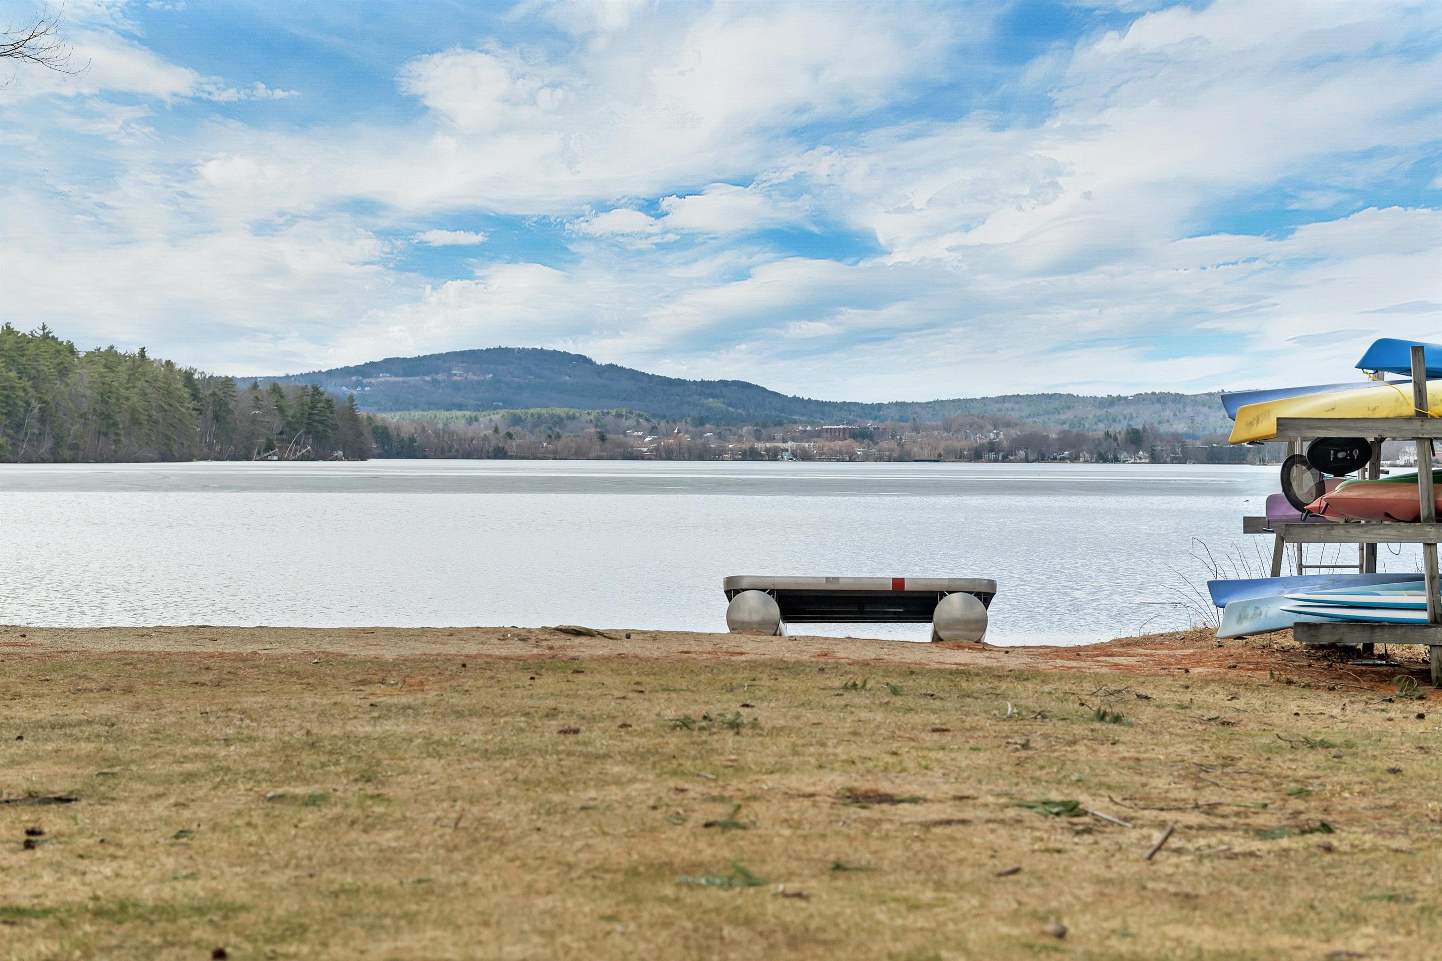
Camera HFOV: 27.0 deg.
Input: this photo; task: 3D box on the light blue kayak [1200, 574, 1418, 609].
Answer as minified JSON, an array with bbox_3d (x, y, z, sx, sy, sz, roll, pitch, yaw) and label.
[{"bbox_3d":[5.276,0.845,22.592,3.200,0.330,0.700,0,0,7],"label":"light blue kayak"}]

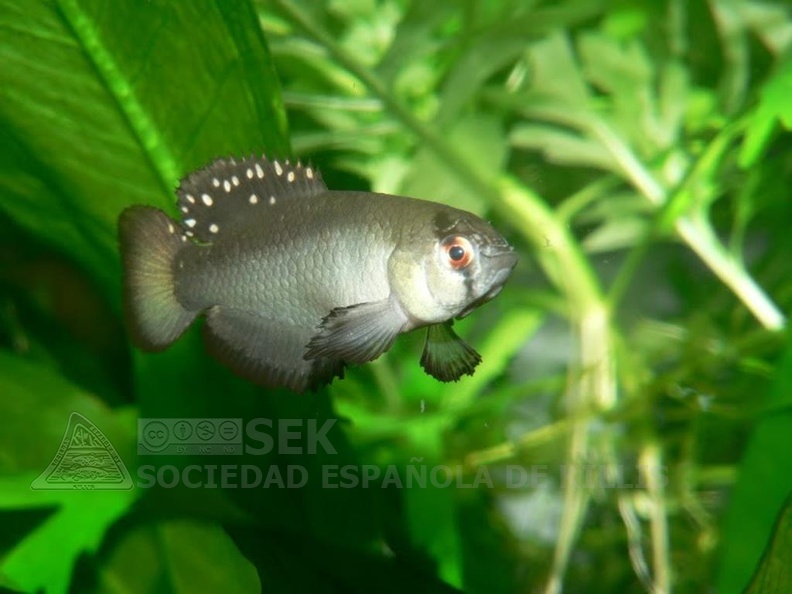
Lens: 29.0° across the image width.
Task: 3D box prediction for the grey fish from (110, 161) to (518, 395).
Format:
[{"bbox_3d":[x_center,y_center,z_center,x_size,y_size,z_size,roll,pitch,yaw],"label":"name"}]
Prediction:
[{"bbox_3d":[-0.011,-0.003,0.174,0.055,0.028,0.021,-1,2,32],"label":"grey fish"}]

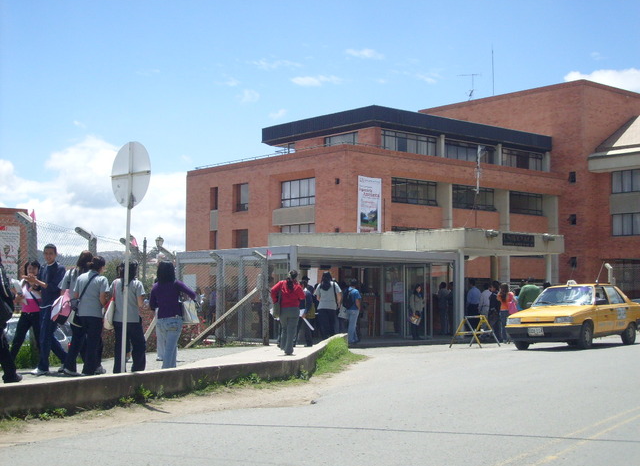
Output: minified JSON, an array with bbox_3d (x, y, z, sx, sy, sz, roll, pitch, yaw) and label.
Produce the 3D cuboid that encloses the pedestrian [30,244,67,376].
[{"bbox_3d":[-3.636,1.030,12.900,0.500,1.759,0.420,-2,-5,34],"label":"pedestrian"}]

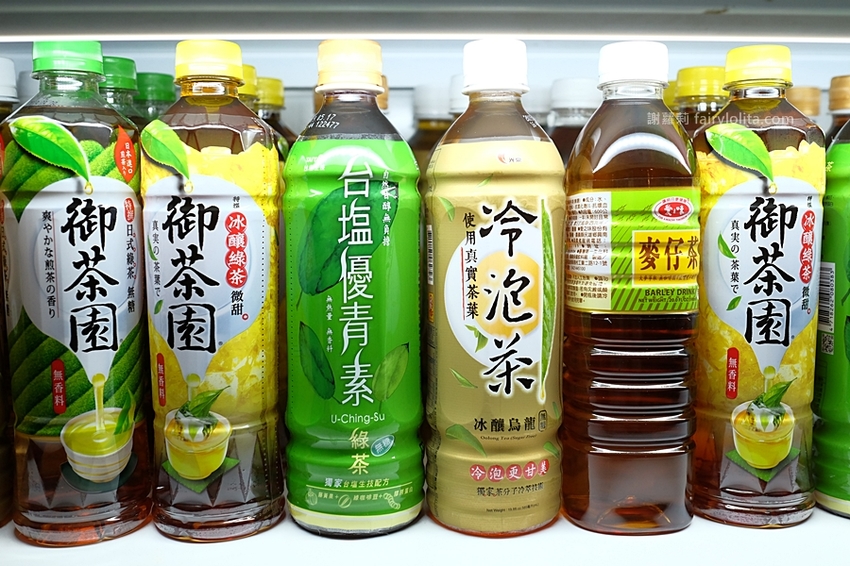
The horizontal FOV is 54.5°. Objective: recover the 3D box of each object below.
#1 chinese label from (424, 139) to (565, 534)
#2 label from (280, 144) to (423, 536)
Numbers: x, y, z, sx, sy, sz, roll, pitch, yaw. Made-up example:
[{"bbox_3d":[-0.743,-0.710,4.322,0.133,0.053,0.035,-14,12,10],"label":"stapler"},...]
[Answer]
[{"bbox_3d":[0.034,0.023,0.403,0.067,0.177,0.067,-1,5,-5],"label":"chinese label"},{"bbox_3d":[-0.035,0.022,0.403,0.067,0.176,0.067,-1,5,-5],"label":"label"}]

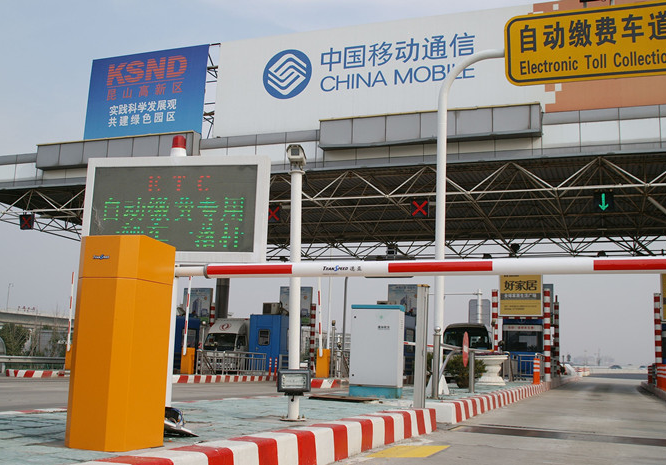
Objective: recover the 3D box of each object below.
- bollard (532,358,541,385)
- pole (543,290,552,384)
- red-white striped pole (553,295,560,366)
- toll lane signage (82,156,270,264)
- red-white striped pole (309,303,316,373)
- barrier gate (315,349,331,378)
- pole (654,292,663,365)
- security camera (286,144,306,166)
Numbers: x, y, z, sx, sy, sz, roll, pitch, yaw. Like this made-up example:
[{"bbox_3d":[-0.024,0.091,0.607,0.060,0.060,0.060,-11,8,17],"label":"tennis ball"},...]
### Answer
[{"bbox_3d":[6.077,4.134,20.818,0.190,0.766,0.190,-1,-11,21],"label":"bollard"},{"bbox_3d":[7.741,3.700,25.163,0.215,3.305,0.215,-1,-11,21],"label":"pole"},{"bbox_3d":[9.358,4.462,29.182,0.210,3.350,0.210,-1,-11,21],"label":"red-white striped pole"},{"bbox_3d":[-1.364,-0.199,6.059,1.620,0.900,0.130,0,-10,11],"label":"toll lane signage"},{"bbox_3d":[-0.942,5.026,33.016,0.210,3.342,0.210,3,-10,0],"label":"red-white striped pole"},{"bbox_3d":[-0.345,4.559,24.285,0.380,0.980,0.360,-1,-11,21],"label":"barrier gate"},{"bbox_3d":[11.120,3.661,23.881,0.215,3.200,0.215,-1,-11,21],"label":"pole"},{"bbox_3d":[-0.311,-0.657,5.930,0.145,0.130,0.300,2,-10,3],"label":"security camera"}]

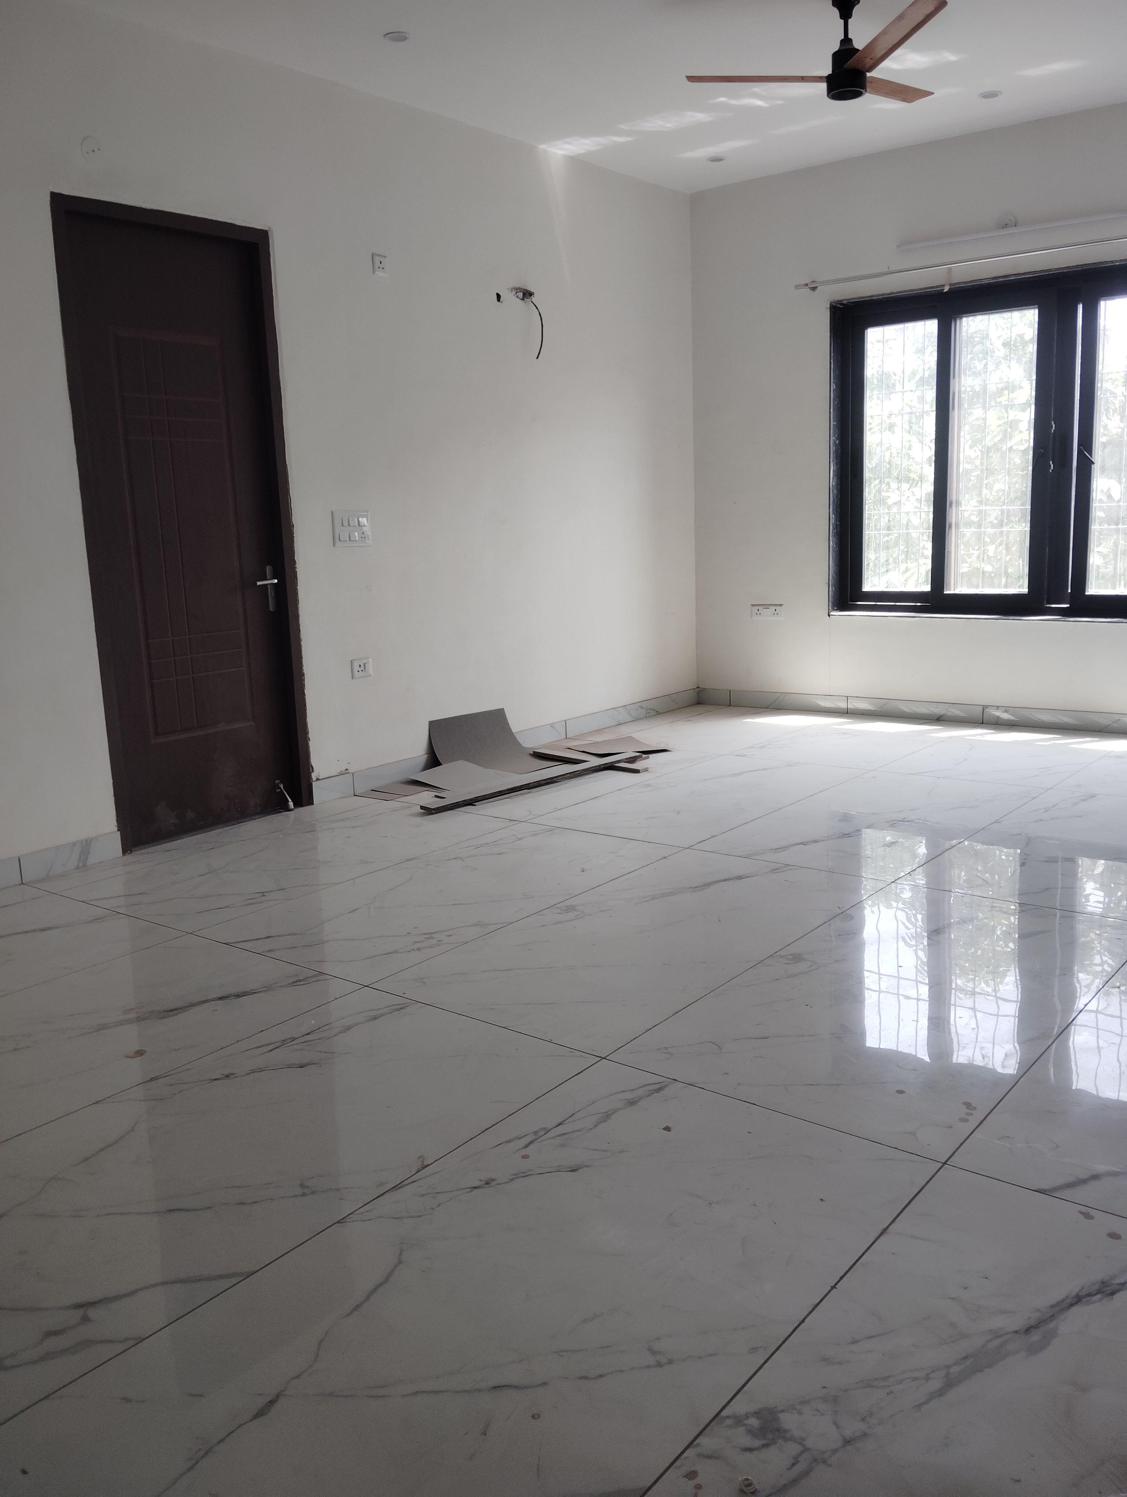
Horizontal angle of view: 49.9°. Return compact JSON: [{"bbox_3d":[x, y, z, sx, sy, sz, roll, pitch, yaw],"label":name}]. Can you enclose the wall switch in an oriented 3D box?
[{"bbox_3d":[-0.951,-0.989,5.469,0.017,0.160,0.217,6,14,38],"label":"wall switch"}]

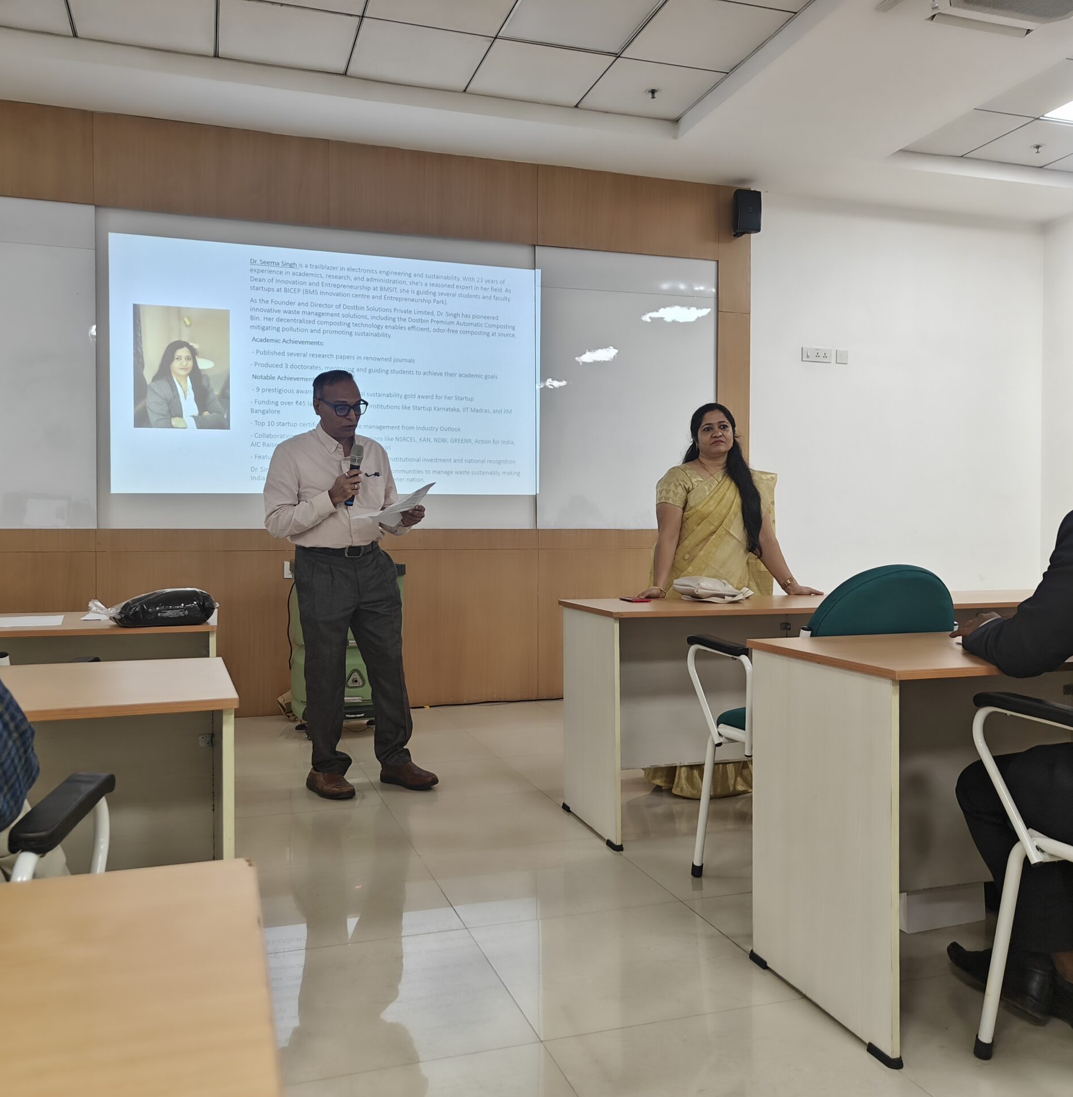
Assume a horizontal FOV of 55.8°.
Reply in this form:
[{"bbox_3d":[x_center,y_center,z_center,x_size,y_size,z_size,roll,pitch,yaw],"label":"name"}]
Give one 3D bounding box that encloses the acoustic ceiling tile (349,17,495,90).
[{"bbox_3d":[-0.554,-2.314,4.762,0.600,0.020,0.582,0,1,-18],"label":"acoustic ceiling tile"}]

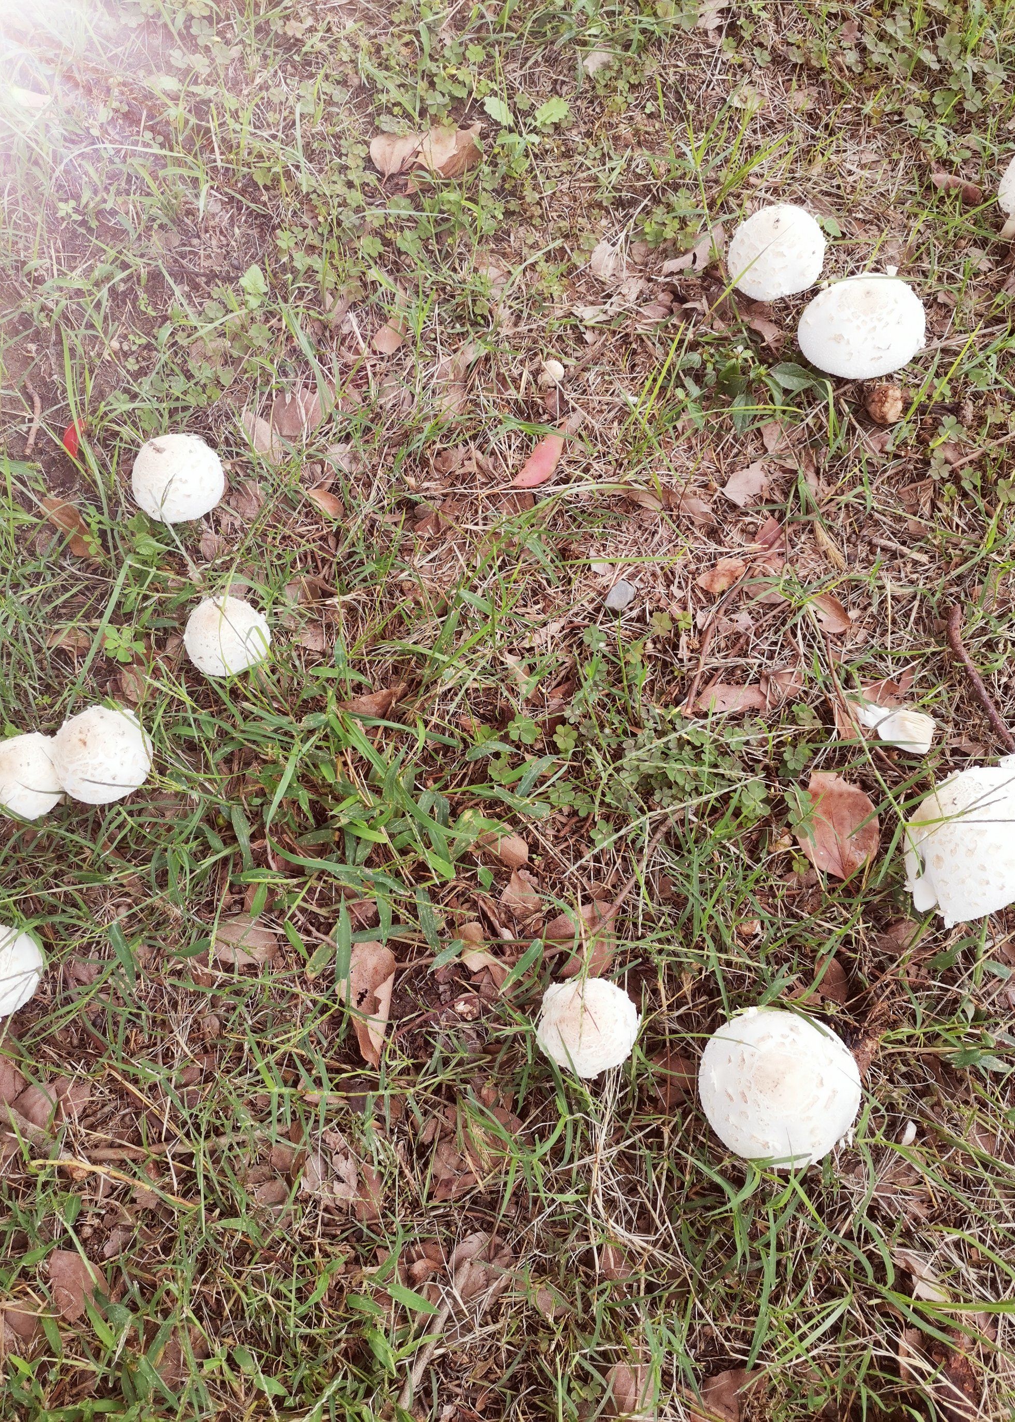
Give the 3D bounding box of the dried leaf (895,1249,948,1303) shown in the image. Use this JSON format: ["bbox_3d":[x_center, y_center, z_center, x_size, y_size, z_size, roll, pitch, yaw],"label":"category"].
[{"bbox_3d":[0.247,0.339,0.639,0.039,0.012,0.013,38,68,18],"label":"dried leaf"}]

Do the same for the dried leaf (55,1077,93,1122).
[{"bbox_3d":[-0.280,0.250,0.689,0.022,0.009,0.026,-5,62,-3],"label":"dried leaf"}]

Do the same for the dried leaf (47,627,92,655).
[{"bbox_3d":[-0.346,-0.057,0.852,0.033,0.009,0.022,14,63,7],"label":"dried leaf"}]

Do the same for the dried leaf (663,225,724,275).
[{"bbox_3d":[0.206,-0.483,1.131,0.099,0.018,0.034,-41,67,-17],"label":"dried leaf"}]

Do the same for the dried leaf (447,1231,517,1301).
[{"bbox_3d":[-0.015,0.333,0.640,0.033,0.016,0.040,29,66,15],"label":"dried leaf"}]

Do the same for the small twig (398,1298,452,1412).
[{"bbox_3d":[-0.056,0.434,0.721,0.012,0.010,0.070,22,63,12],"label":"small twig"}]

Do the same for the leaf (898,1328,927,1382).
[{"bbox_3d":[0.275,0.436,0.723,0.018,0.012,0.036,0,61,0],"label":"leaf"}]

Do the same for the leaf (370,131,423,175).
[{"bbox_3d":[-0.139,-0.700,1.341,0.064,0.018,0.068,0,61,0],"label":"leaf"}]

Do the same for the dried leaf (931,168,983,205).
[{"bbox_3d":[0.515,-0.601,1.222,0.064,0.016,0.037,38,71,16],"label":"dried leaf"}]

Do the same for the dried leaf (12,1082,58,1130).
[{"bbox_3d":[-0.353,0.295,0.798,0.034,0.010,0.037,0,61,0],"label":"dried leaf"}]

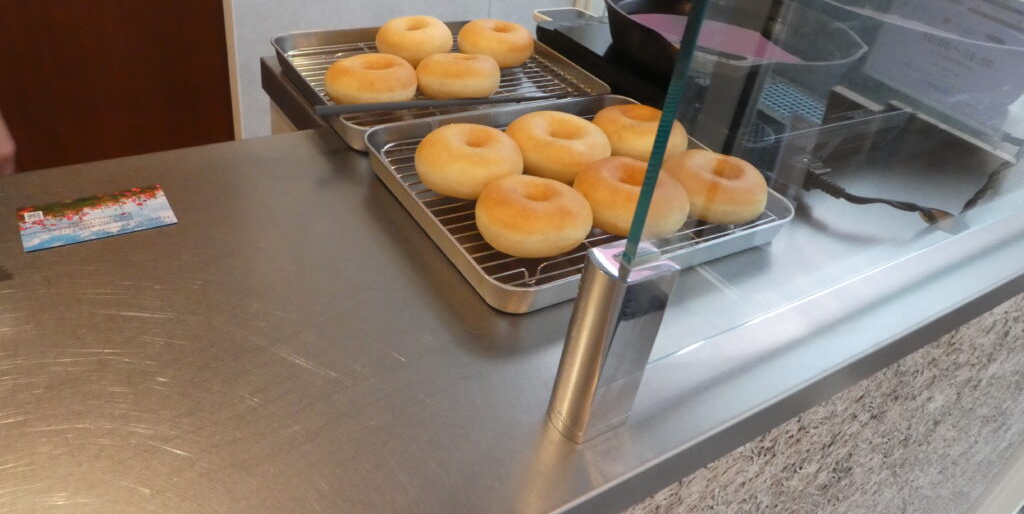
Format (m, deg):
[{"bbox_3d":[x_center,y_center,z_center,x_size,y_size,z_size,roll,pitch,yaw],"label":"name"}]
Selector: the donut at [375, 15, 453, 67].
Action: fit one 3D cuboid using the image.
[{"bbox_3d":[-0.104,-0.231,0.760,0.083,0.038,0.083,6,35,-5],"label":"donut"}]

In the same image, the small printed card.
[{"bbox_3d":[-0.286,-0.029,0.491,0.091,0.002,0.055,-15,42,-31],"label":"small printed card"}]

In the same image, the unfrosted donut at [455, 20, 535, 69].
[{"bbox_3d":[-0.017,-0.238,0.791,0.085,0.037,0.085,6,35,-5],"label":"unfrosted donut"}]

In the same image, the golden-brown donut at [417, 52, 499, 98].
[{"bbox_3d":[-0.052,-0.176,0.698,0.084,0.033,0.084,6,35,-5],"label":"golden-brown donut"}]

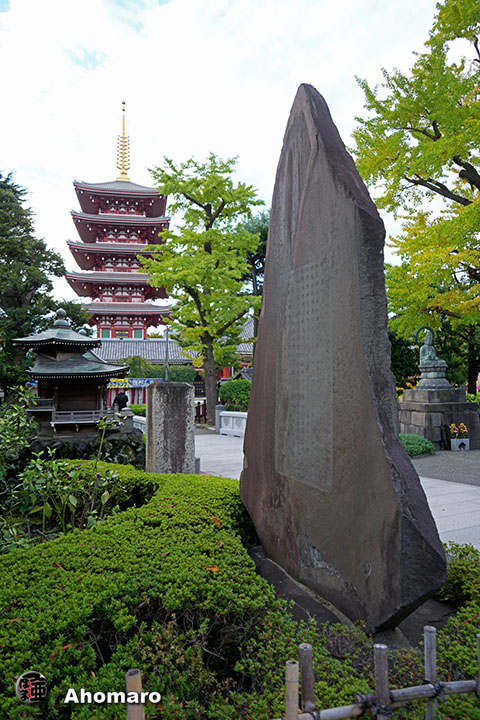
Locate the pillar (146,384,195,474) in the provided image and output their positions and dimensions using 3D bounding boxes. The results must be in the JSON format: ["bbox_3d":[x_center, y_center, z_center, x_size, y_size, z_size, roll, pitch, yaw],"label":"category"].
[{"bbox_3d":[-1.009,1.151,6.942,0.580,1.650,0.360,1,-4,-20],"label":"pillar"}]

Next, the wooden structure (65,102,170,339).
[{"bbox_3d":[-20.511,-22.118,84.379,16.700,48.300,16.700,0,-4,-12],"label":"wooden structure"}]

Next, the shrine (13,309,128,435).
[{"bbox_3d":[-3.628,0.239,10.508,2.350,2.750,2.000,0,-4,-12],"label":"shrine"}]

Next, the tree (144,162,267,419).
[{"bbox_3d":[-1.630,-3.121,21.040,5.300,12.100,5.200,0,-4,-5],"label":"tree"}]

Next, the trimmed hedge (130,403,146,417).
[{"bbox_3d":[-3.878,2.278,19.096,1.100,1.000,0.900,0,-4,-12],"label":"trimmed hedge"}]

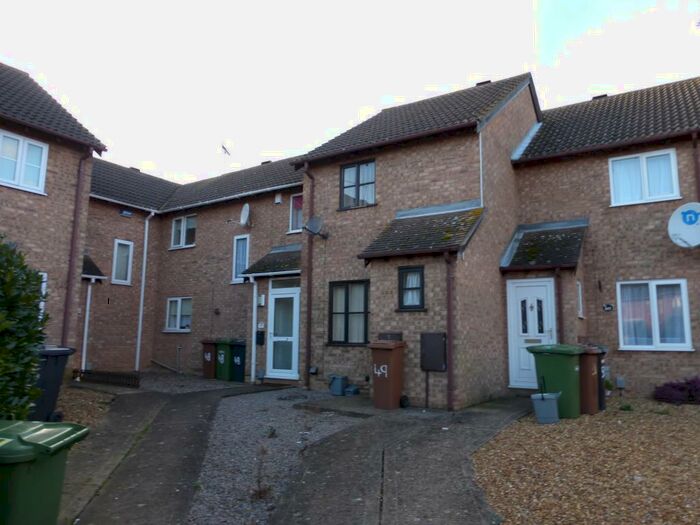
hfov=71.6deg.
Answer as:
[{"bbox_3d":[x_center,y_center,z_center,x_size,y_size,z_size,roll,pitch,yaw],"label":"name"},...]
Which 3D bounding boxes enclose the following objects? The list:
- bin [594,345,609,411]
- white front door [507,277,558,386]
[{"bbox_3d":[3.984,1.967,8.318,0.710,1.060,0.560,-7,-11,42],"label":"bin"},{"bbox_3d":[3.559,1.380,9.507,0.907,2.121,0.100,-5,-10,32],"label":"white front door"}]

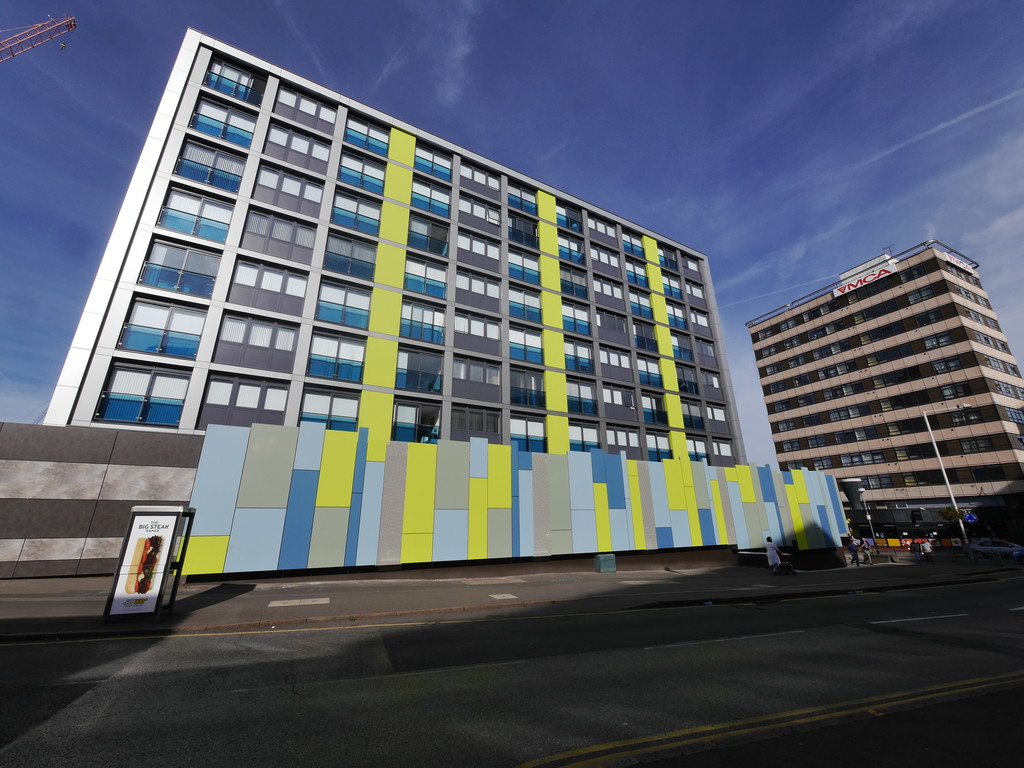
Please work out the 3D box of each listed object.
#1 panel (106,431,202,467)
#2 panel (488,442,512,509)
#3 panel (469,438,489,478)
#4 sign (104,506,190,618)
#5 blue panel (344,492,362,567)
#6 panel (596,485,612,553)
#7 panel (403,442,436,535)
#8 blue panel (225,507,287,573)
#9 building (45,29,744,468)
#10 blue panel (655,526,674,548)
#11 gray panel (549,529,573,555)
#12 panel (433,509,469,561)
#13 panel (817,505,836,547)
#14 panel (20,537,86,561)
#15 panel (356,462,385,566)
[{"bbox_3d":[-10.615,1.994,12.480,2.072,0.978,0.080,9,-21,-28],"label":"panel"},{"bbox_3d":[-0.512,3.900,17.519,1.118,2.623,0.080,9,-21,-28],"label":"panel"},{"bbox_3d":[-1.447,3.239,18.130,0.847,1.751,0.080,9,-22,-27],"label":"panel"},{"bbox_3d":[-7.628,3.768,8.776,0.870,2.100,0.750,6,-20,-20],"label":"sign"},{"bbox_3d":[-5.436,5.004,14.246,0.359,2.348,0.080,9,-21,-28],"label":"blue panel"},{"bbox_3d":[4.516,6.639,20.661,0.859,3.255,0.050,10,-22,-27],"label":"panel"},{"bbox_3d":[-3.517,3.987,15.942,1.175,3.350,0.080,9,-21,-28],"label":"panel"},{"bbox_3d":[-7.912,4.830,12.852,1.403,1.813,0.080,9,-21,-28],"label":"blue panel"},{"bbox_3d":[-2.233,-0.853,32.121,40.365,26.401,14.000,10,-22,-27],"label":"building"},{"bbox_3d":[7.742,7.807,21.012,1.144,0.992,0.080,9,-21,-28],"label":"blue panel"},{"bbox_3d":[2.160,6.909,18.046,1.165,0.977,0.080,9,-21,-28],"label":"gray panel"},{"bbox_3d":[-2.437,6.049,16.565,1.469,1.901,0.080,9,-22,-27],"label":"panel"},{"bbox_3d":[21.629,9.857,28.608,1.120,2.769,0.080,9,-21,-28],"label":"panel"},{"bbox_3d":[-12.007,4.348,10.875,1.166,0.524,0.080,9,-21,-28],"label":"panel"},{"bbox_3d":[-5.236,4.766,15.394,0.705,3.669,0.080,9,-22,-27],"label":"panel"}]

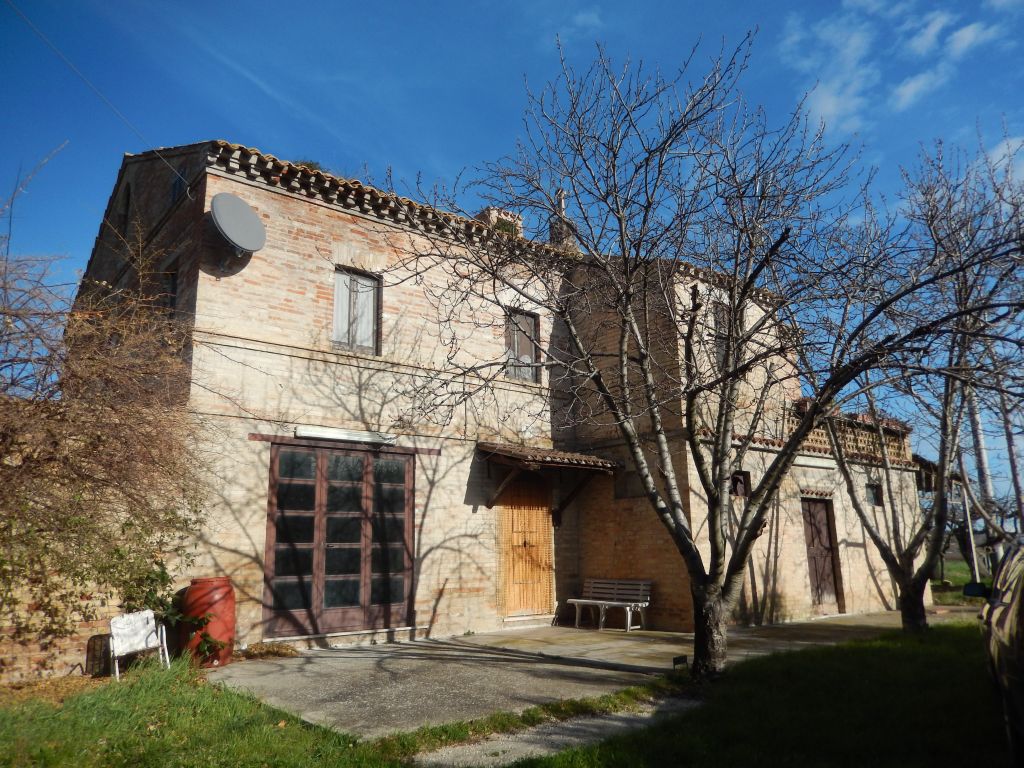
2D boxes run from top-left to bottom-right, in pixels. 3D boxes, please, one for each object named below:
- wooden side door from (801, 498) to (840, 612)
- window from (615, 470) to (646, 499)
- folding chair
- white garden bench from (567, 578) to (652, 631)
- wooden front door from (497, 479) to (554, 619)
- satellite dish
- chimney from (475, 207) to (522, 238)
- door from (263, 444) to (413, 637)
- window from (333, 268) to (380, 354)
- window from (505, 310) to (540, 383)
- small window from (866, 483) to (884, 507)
[{"bbox_3d":[5.803,3.210,13.844,1.070,2.080,0.100,9,-16,-37],"label":"wooden side door"},{"bbox_3d":[2.048,1.682,12.451,0.100,0.450,0.720,9,-16,-37],"label":"window"},{"bbox_3d":[-4.232,2.934,8.378,0.520,0.670,0.530,-15,-12,43],"label":"folding chair"},{"bbox_3d":[1.577,3.601,12.082,0.560,0.770,1.430,9,-16,-37],"label":"white garden bench"},{"bbox_3d":[0.239,2.742,12.500,1.190,2.190,0.100,9,-16,-37],"label":"wooden front door"},{"bbox_3d":[-3.667,-2.166,9.916,0.260,0.870,0.860,-22,-21,27],"label":"satellite dish"},{"bbox_3d":[-0.256,-3.045,14.573,0.800,0.620,0.600,9,-16,-37],"label":"chimney"},{"bbox_3d":[-2.397,2.205,10.540,2.260,2.560,0.120,9,-16,-37],"label":"door"},{"bbox_3d":[-2.401,-1.101,11.386,0.810,1.290,0.120,9,-16,-37],"label":"window"},{"bbox_3d":[0.167,-0.670,13.343,0.830,1.280,0.120,9,-16,-37],"label":"window"},{"bbox_3d":[7.644,2.333,15.520,0.620,0.420,0.100,9,-16,-37],"label":"small window"}]

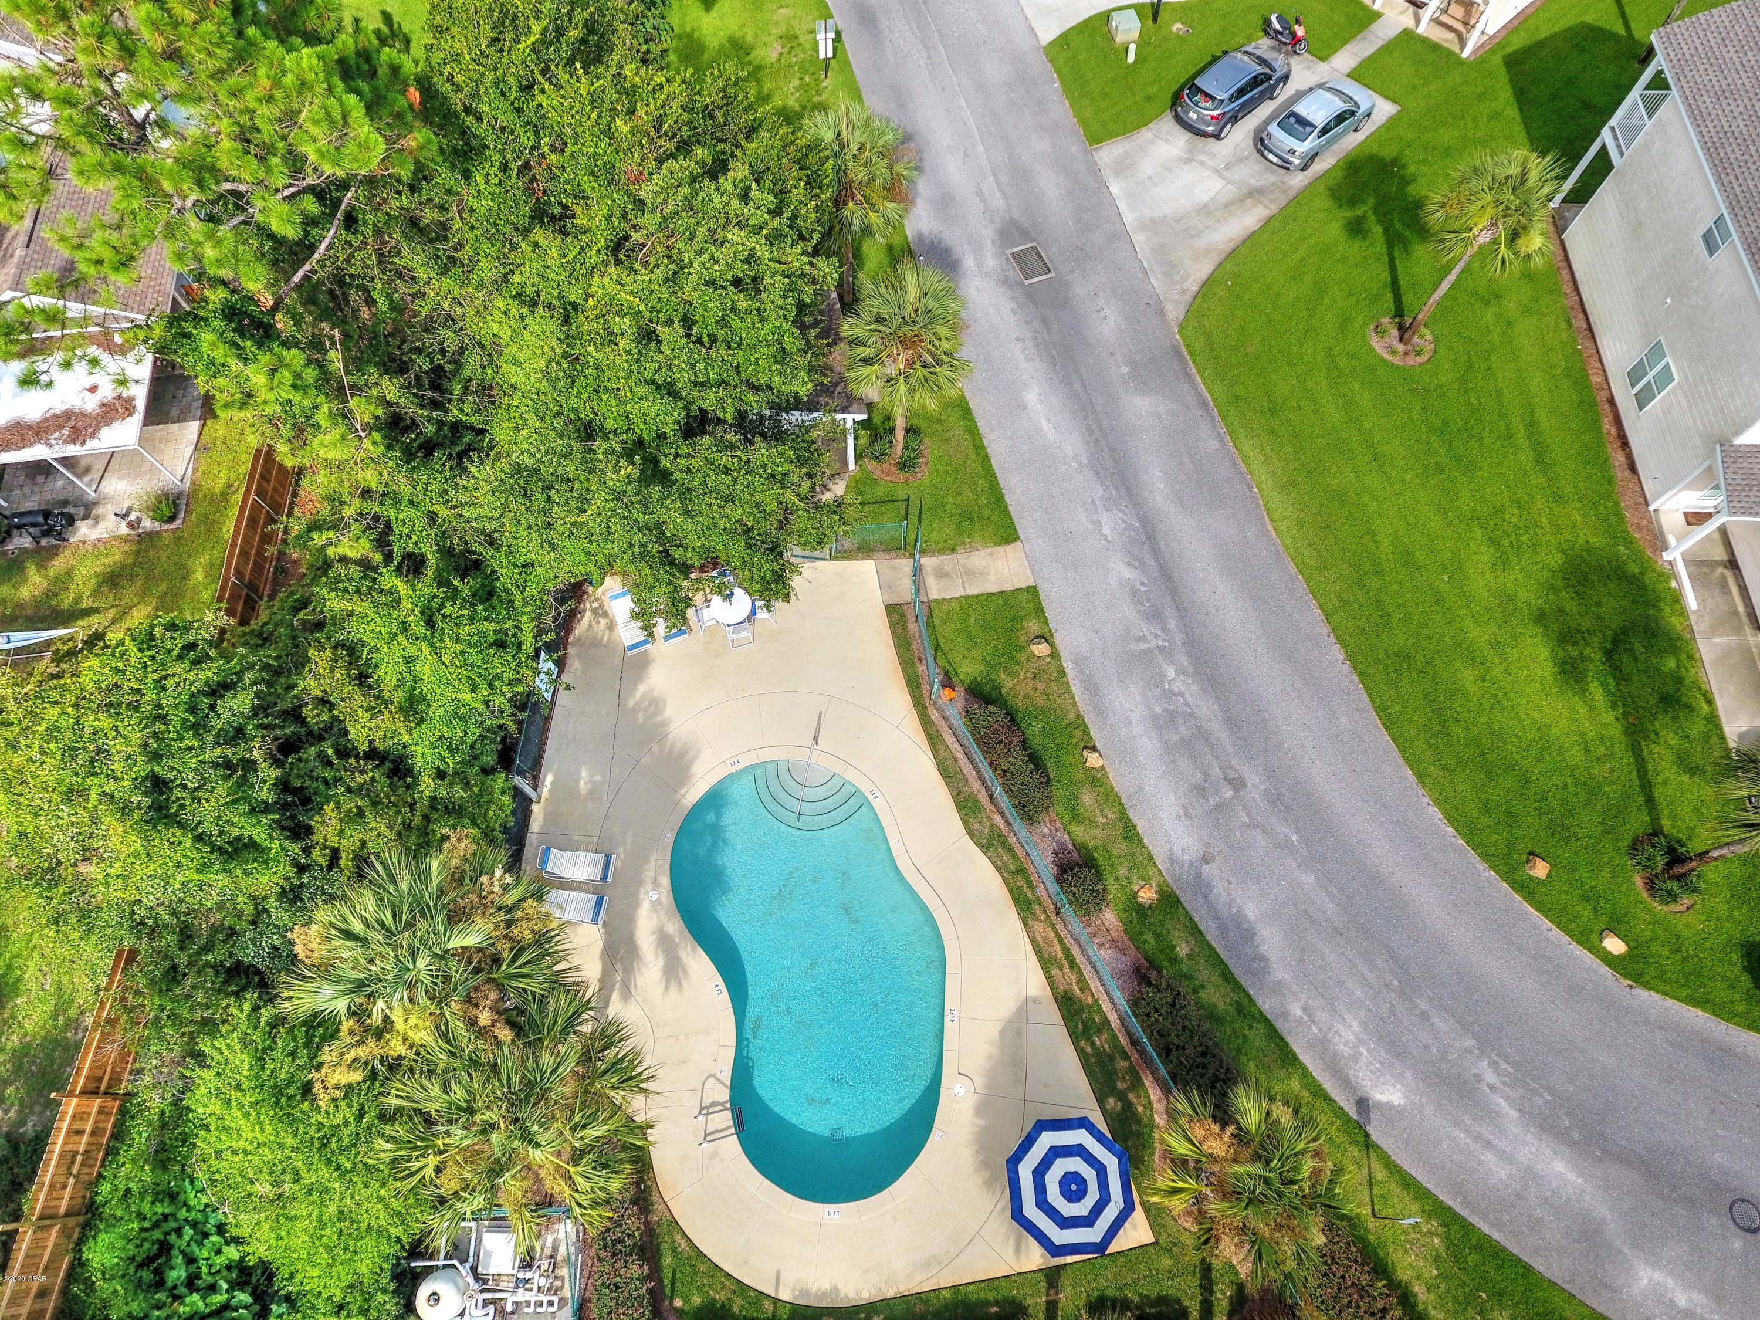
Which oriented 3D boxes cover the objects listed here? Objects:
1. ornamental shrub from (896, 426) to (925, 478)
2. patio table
[{"bbox_3d":[0.845,-5.814,28.218,0.750,0.560,1.050,0,66,0],"label":"ornamental shrub"},{"bbox_3d":[-3.759,-1.210,26.088,1.020,0.720,1.020,0,66,0],"label":"patio table"}]

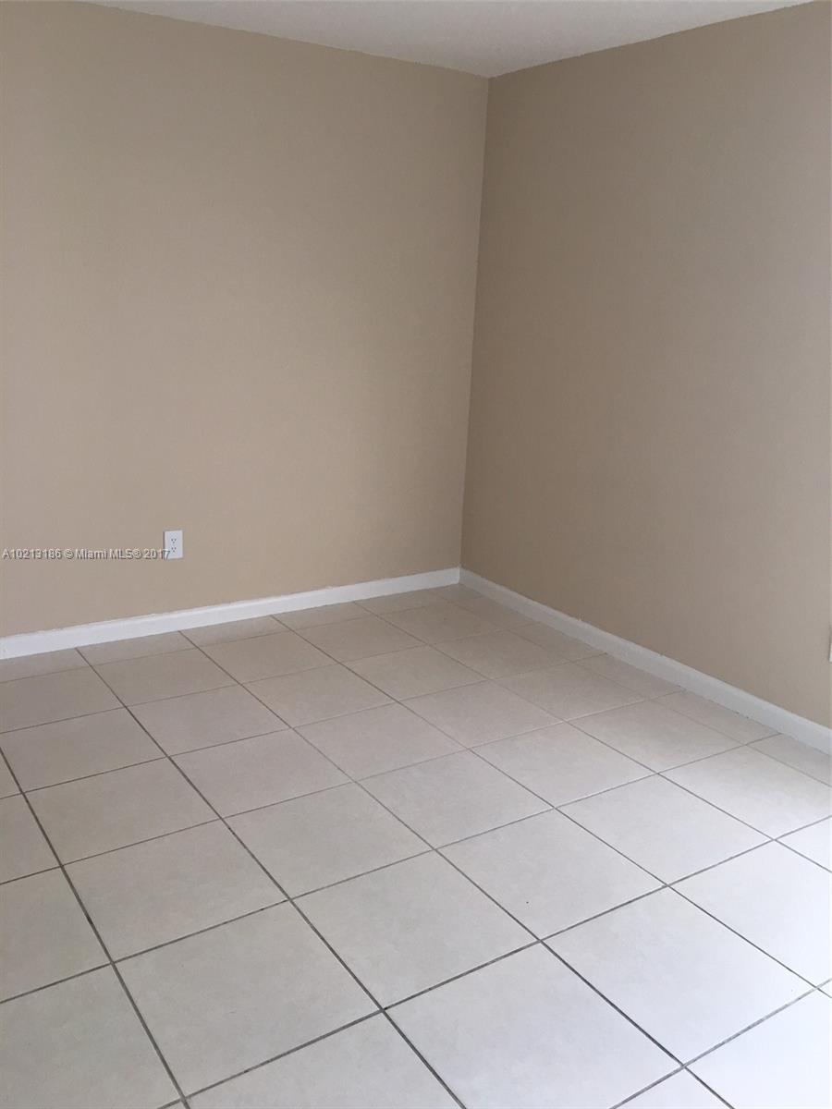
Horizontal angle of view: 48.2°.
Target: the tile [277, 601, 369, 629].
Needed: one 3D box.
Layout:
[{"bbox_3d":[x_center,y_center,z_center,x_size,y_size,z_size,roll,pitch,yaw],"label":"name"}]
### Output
[{"bbox_3d":[-0.431,0.292,4.331,0.431,0.010,0.236,-8,18,-33],"label":"tile"}]

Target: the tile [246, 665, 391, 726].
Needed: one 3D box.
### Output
[{"bbox_3d":[-0.366,0.524,3.486,0.431,0.010,0.425,-8,18,-33],"label":"tile"}]

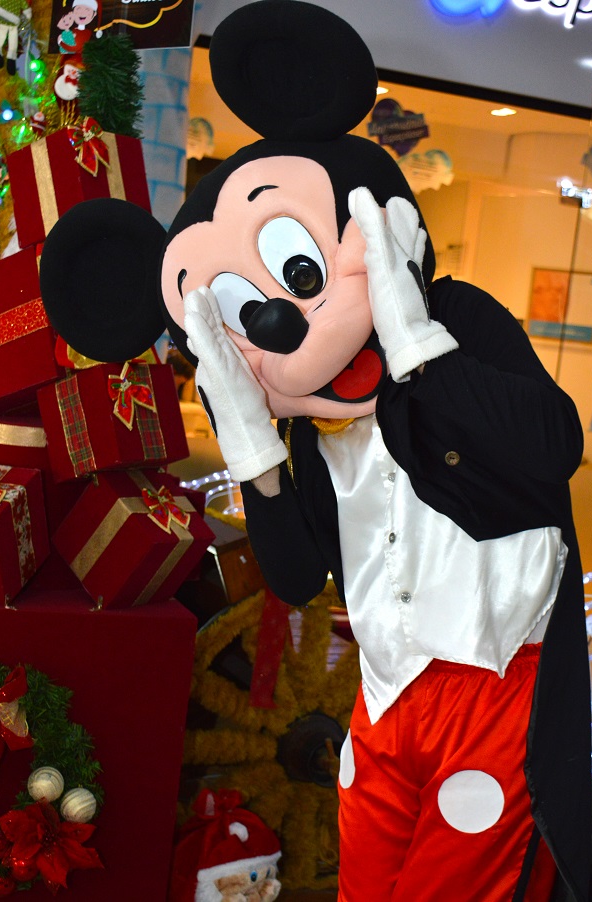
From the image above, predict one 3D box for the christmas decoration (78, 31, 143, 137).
[{"bbox_3d":[-0.368,-0.720,2.850,0.135,0.225,0.135,5,7,-9],"label":"christmas decoration"}]

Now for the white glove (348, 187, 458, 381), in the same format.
[{"bbox_3d":[0.147,-0.249,2.070,0.115,0.275,0.130,-14,-17,-9],"label":"white glove"}]

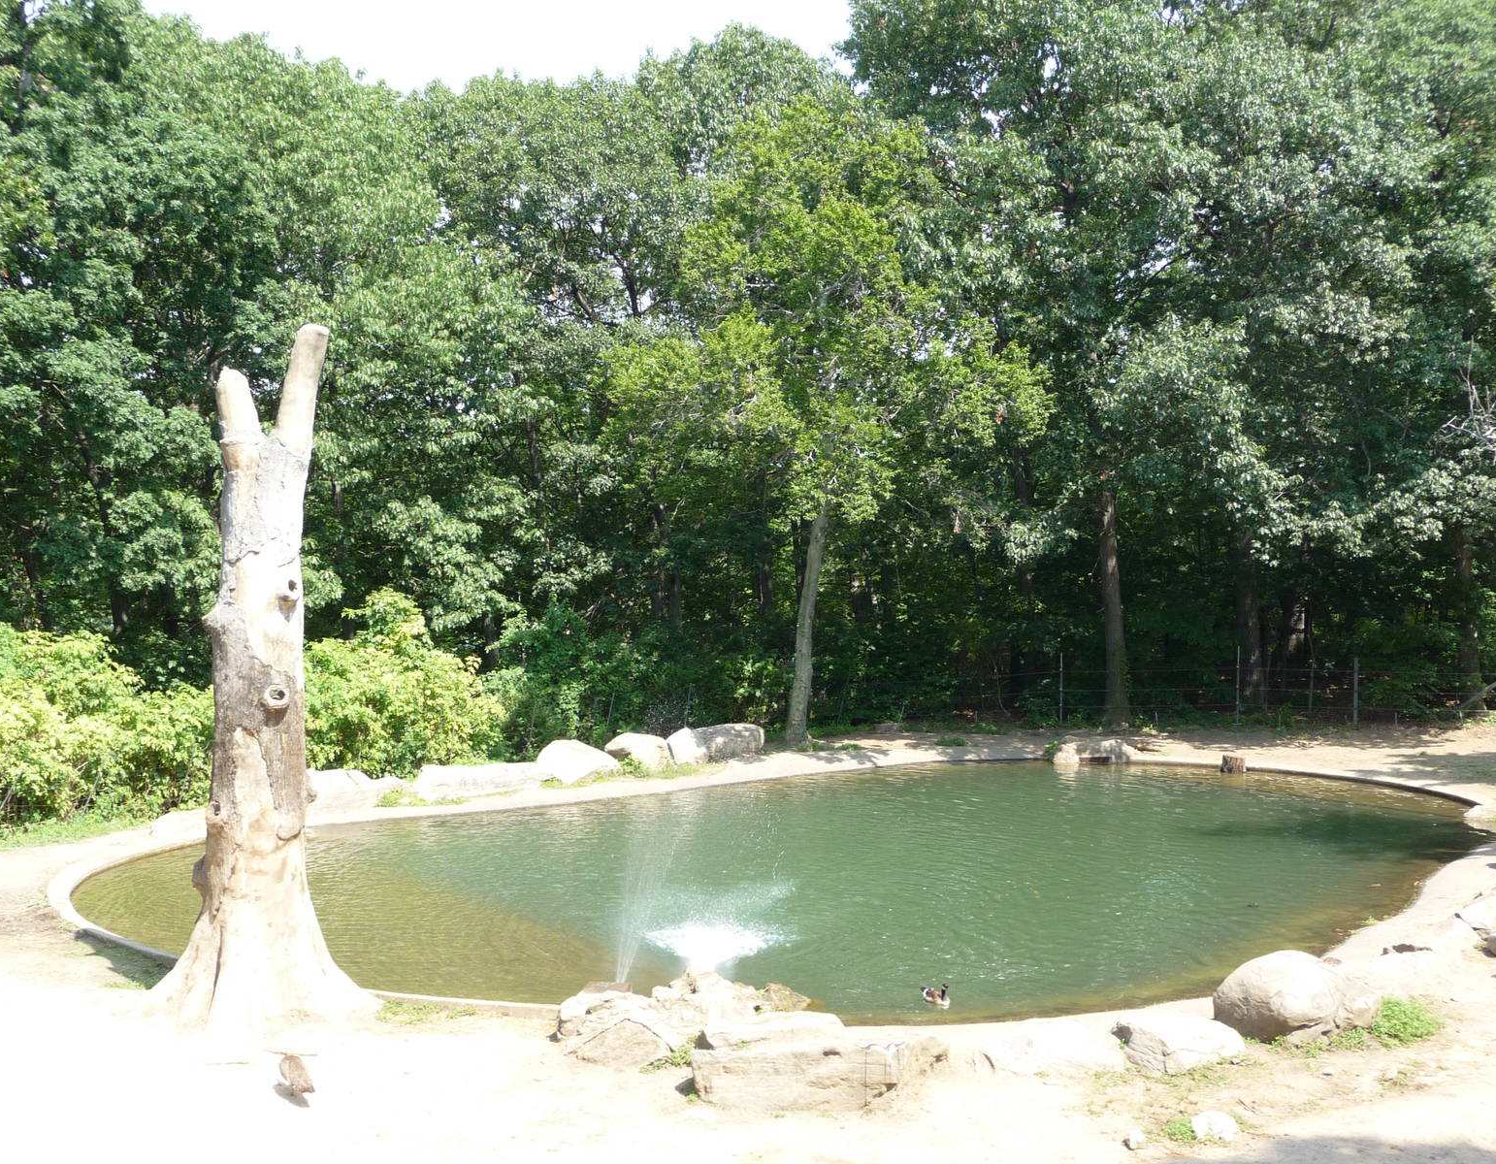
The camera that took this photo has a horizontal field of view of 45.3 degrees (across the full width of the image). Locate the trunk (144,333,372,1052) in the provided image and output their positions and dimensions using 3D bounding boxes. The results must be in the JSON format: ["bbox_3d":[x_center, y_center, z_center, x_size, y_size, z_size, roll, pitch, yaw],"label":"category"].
[{"bbox_3d":[-7.220,1.340,26.600,3.250,10.200,2.900,0,4,0],"label":"trunk"}]

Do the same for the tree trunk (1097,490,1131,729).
[{"bbox_3d":[10.770,0.800,52.700,0.900,7.000,0.850,0,4,0],"label":"tree trunk"}]

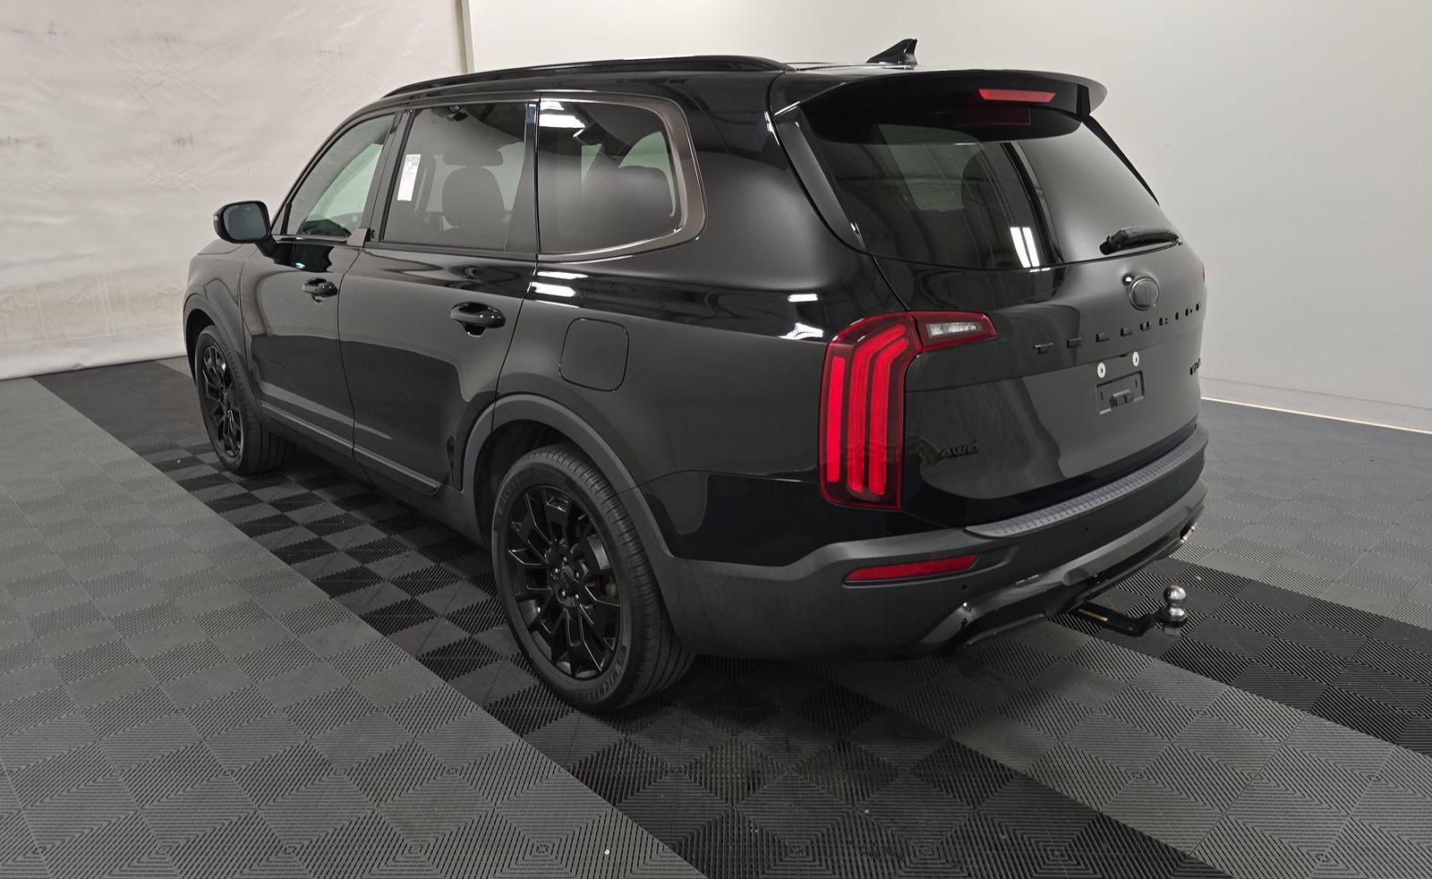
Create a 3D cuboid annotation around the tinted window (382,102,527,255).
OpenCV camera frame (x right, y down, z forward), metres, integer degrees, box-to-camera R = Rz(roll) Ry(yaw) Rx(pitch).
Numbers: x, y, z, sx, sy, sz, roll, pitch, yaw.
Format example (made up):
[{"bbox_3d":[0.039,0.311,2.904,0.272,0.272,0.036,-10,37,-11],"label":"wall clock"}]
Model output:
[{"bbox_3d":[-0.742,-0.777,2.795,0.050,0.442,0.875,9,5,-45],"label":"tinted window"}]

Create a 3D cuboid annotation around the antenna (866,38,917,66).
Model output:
[{"bbox_3d":[0.481,-1.046,2.588,0.070,0.066,0.172,-15,21,-41],"label":"antenna"}]

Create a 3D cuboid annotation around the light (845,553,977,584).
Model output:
[{"bbox_3d":[0.393,0.259,1.914,0.300,0.045,0.040,-6,17,-20],"label":"light"}]

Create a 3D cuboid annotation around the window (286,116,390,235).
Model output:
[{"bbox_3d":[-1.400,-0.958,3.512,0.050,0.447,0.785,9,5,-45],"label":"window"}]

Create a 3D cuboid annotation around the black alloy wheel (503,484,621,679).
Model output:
[{"bbox_3d":[-0.362,0.369,2.611,0.180,0.545,0.545,-15,21,-41],"label":"black alloy wheel"}]

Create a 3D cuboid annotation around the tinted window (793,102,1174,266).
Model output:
[{"bbox_3d":[0.797,-0.638,2.353,1.410,0.520,0.130,-15,-17,-41],"label":"tinted window"}]

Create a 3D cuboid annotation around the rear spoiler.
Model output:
[{"bbox_3d":[0.669,-0.888,2.423,1.380,0.130,0.340,-15,21,-41],"label":"rear spoiler"}]

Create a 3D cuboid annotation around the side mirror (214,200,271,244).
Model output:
[{"bbox_3d":[-1.833,-0.837,3.680,0.215,0.170,0.140,-15,21,-41],"label":"side mirror"}]

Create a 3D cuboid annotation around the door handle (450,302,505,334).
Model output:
[{"bbox_3d":[-0.649,-0.324,2.576,0.060,0.076,0.245,-15,21,-41],"label":"door handle"}]

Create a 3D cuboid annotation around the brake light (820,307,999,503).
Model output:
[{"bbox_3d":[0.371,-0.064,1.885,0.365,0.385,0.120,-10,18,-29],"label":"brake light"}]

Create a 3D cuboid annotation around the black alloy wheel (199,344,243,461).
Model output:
[{"bbox_3d":[-2.333,-0.193,4.662,0.180,0.545,0.545,-15,21,-42],"label":"black alloy wheel"}]

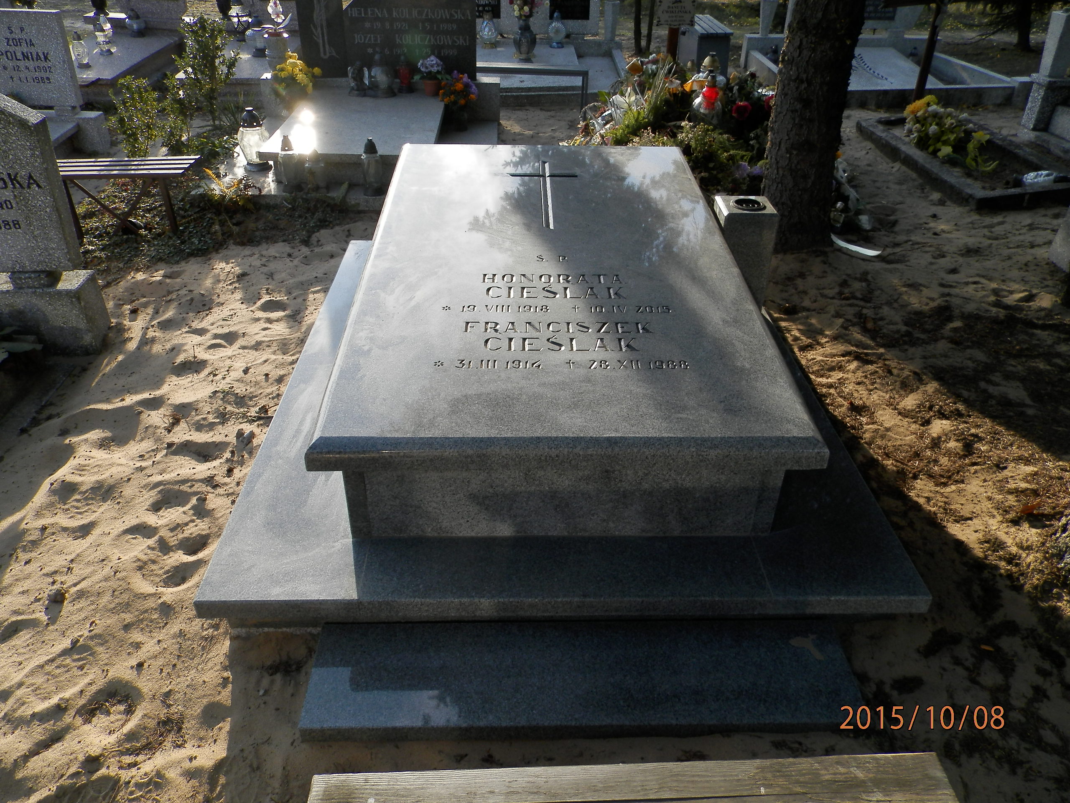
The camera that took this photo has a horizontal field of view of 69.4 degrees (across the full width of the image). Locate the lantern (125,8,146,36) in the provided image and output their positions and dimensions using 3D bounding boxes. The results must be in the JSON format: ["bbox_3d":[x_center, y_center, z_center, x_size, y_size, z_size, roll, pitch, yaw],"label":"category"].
[{"bbox_3d":[-3.602,-3.409,6.957,0.185,0.231,0.180,0,34,-2],"label":"lantern"}]

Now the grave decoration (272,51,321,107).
[{"bbox_3d":[-1.549,-2.083,5.034,0.300,0.340,0.270,0,34,-2],"label":"grave decoration"}]

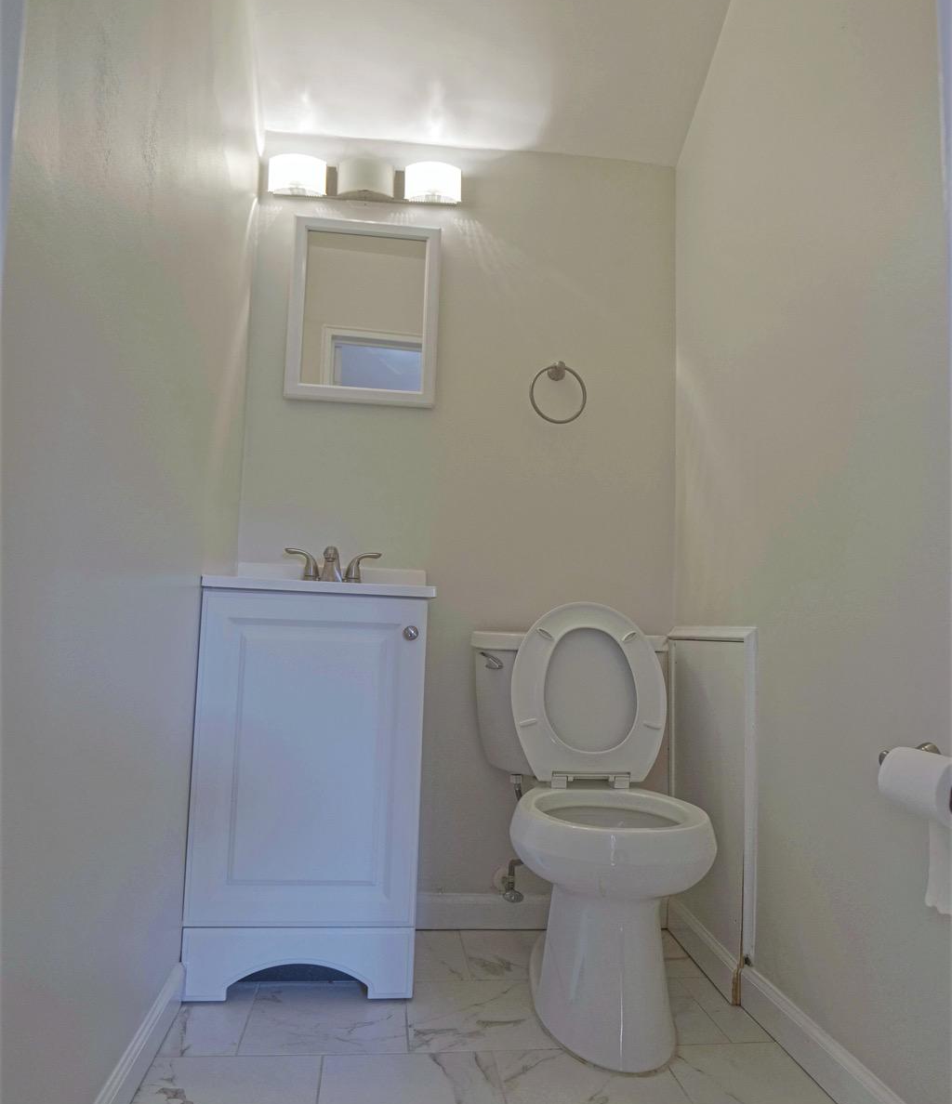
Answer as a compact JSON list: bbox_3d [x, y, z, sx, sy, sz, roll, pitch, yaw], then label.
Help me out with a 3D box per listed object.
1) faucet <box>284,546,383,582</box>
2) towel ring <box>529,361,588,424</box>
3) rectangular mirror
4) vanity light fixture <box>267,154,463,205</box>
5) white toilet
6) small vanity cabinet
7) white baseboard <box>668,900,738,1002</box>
[{"bbox_3d":[-0.351,0.035,1.935,0.236,0.102,0.145,3,-6,-7],"label":"faucet"},{"bbox_3d":[0.224,-0.422,2.136,0.151,0.158,0.065,3,-6,-7],"label":"towel ring"},{"bbox_3d":[-0.296,-0.632,2.110,0.384,0.490,0.035,3,-6,-7],"label":"rectangular mirror"},{"bbox_3d":[-0.292,-0.984,2.113,0.508,0.087,0.095,3,-6,-7],"label":"vanity light fixture"},{"bbox_3d":[0.244,0.518,1.690,0.458,0.827,0.740,3,-6,-7],"label":"white toilet"},{"bbox_3d":[-0.361,0.500,1.819,0.480,0.847,0.385,3,-6,-7],"label":"small vanity cabinet"},{"bbox_3d":[0.514,0.916,1.855,0.018,0.084,0.413,3,-6,-7],"label":"white baseboard"}]

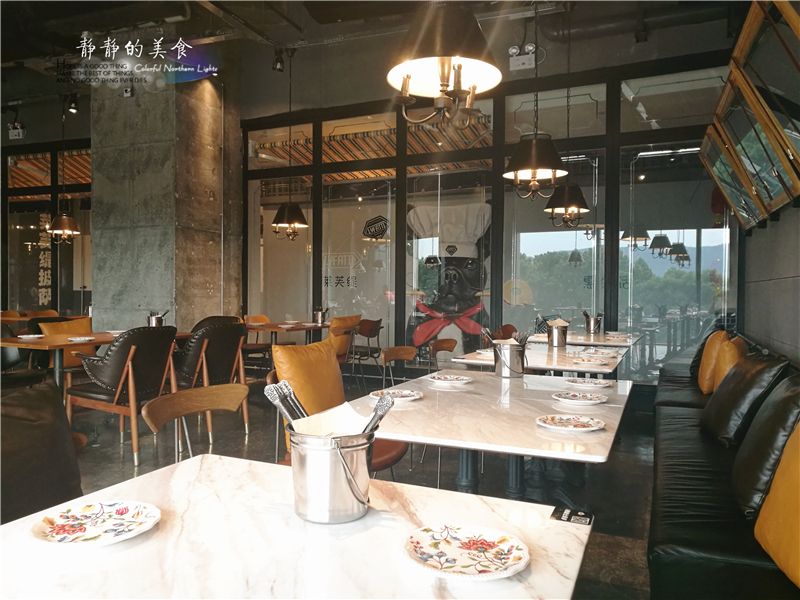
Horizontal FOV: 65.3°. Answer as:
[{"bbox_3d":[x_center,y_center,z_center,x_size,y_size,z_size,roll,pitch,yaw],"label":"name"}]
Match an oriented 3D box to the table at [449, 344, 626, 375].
[{"bbox_3d":[0.833,0.667,3.466,0.760,0.750,1.200,1,1,23],"label":"table"}]

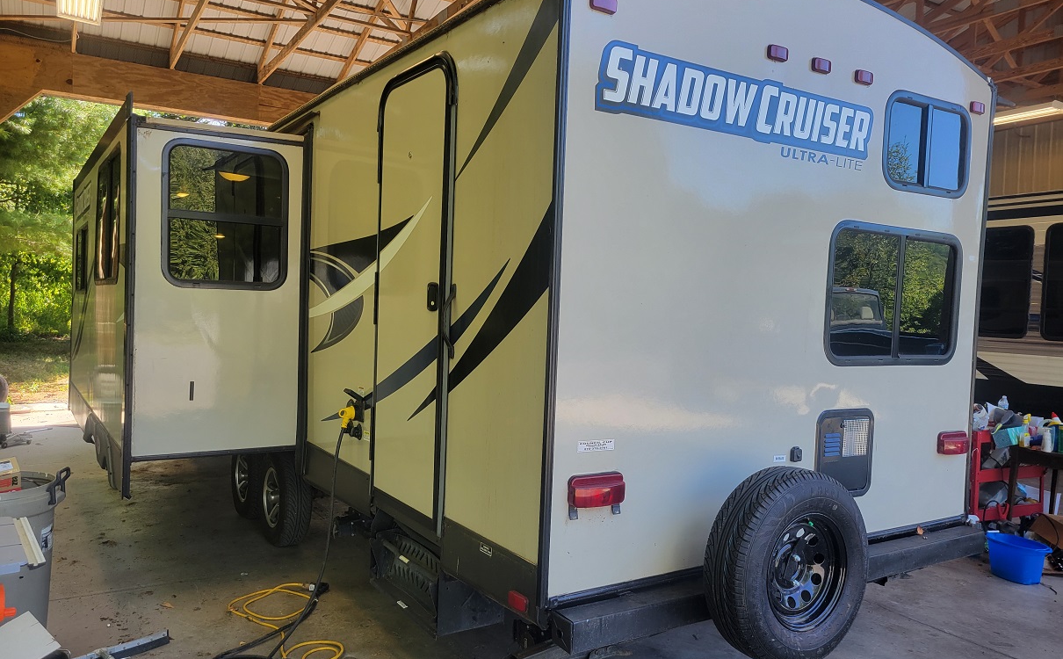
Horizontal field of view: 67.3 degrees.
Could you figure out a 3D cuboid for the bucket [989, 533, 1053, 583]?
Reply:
[{"bbox_3d":[3.276,1.557,5.363,0.250,0.245,0.360,1,2,-33],"label":"bucket"}]

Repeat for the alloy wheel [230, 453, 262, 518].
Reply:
[{"bbox_3d":[-2.199,1.143,6.342,0.205,0.680,0.685,1,2,-33],"label":"alloy wheel"}]

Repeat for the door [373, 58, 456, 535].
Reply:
[{"bbox_3d":[-0.514,-0.150,3.346,0.050,1.870,0.700,1,2,-33],"label":"door"}]

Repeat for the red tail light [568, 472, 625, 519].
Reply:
[{"bbox_3d":[0.218,0.531,2.558,0.210,0.135,0.050,1,2,-33],"label":"red tail light"}]

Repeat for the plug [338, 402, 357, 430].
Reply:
[{"bbox_3d":[-0.871,0.417,3.776,0.080,0.110,0.058,1,2,-33],"label":"plug"}]

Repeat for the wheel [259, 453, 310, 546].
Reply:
[{"bbox_3d":[-1.741,1.173,5.638,0.205,0.680,0.685,1,2,-33],"label":"wheel"}]

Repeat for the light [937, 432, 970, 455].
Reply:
[{"bbox_3d":[1.957,0.525,3.688,0.210,0.113,0.050,1,2,-33],"label":"light"}]

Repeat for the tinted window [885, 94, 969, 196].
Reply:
[{"bbox_3d":[1.743,-0.793,3.483,0.635,0.420,0.035,1,2,-33],"label":"tinted window"}]

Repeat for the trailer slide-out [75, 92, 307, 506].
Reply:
[{"bbox_3d":[-2.791,-0.255,6.028,0.920,2.090,3.980,1,2,-33],"label":"trailer slide-out"}]

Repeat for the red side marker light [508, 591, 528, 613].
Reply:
[{"bbox_3d":[-0.046,0.888,2.600,0.020,0.048,0.096,1,2,-33],"label":"red side marker light"}]

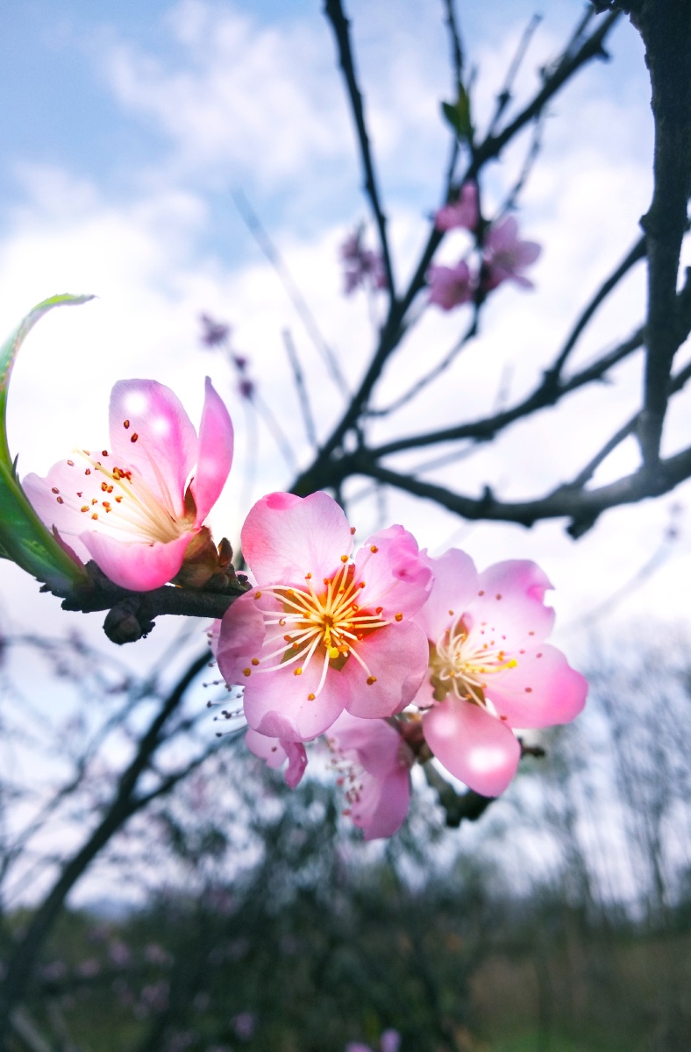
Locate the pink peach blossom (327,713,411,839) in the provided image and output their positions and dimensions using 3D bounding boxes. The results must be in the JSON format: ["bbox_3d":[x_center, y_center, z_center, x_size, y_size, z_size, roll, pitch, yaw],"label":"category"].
[{"bbox_3d":[0.003,0.045,0.147,0.016,0.026,0.026,-8,-22,-24],"label":"pink peach blossom"}]

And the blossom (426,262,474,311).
[{"bbox_3d":[0.058,-0.134,0.440,0.025,0.026,0.016,-12,-11,22],"label":"blossom"}]

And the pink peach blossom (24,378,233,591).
[{"bbox_3d":[-0.036,-0.006,0.132,0.020,0.032,0.033,32,-40,-30],"label":"pink peach blossom"}]

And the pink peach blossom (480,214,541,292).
[{"bbox_3d":[0.092,-0.151,0.440,0.032,0.036,0.018,15,-16,-28],"label":"pink peach blossom"}]

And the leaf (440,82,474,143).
[{"bbox_3d":[0.064,-0.236,0.450,0.017,0.031,0.015,-9,-28,17],"label":"leaf"}]

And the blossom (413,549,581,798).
[{"bbox_3d":[0.026,0.026,0.140,0.031,0.039,0.019,10,-9,-18],"label":"blossom"}]

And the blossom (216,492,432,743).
[{"bbox_3d":[-0.004,0.014,0.130,0.034,0.039,0.020,2,11,-3],"label":"blossom"}]

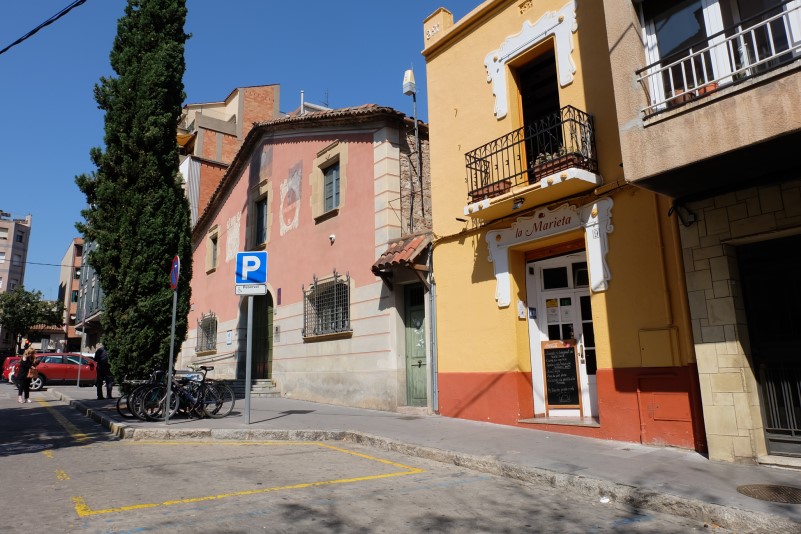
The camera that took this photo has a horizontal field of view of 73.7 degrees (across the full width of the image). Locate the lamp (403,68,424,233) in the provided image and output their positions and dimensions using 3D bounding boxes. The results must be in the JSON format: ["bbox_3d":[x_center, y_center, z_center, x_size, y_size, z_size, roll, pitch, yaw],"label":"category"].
[{"bbox_3d":[0.296,-2.719,12.204,0.360,3.896,0.400,-8,-13,29],"label":"lamp"}]

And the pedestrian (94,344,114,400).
[{"bbox_3d":[-9.267,3.268,16.774,0.420,1.720,0.500,1,-12,-10],"label":"pedestrian"}]

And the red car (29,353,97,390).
[{"bbox_3d":[-14.474,4.622,23.559,4.300,1.600,1.800,7,-14,-35],"label":"red car"}]

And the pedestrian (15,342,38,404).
[{"bbox_3d":[-11.667,3.384,16.668,0.420,1.660,0.500,-7,-13,26],"label":"pedestrian"}]

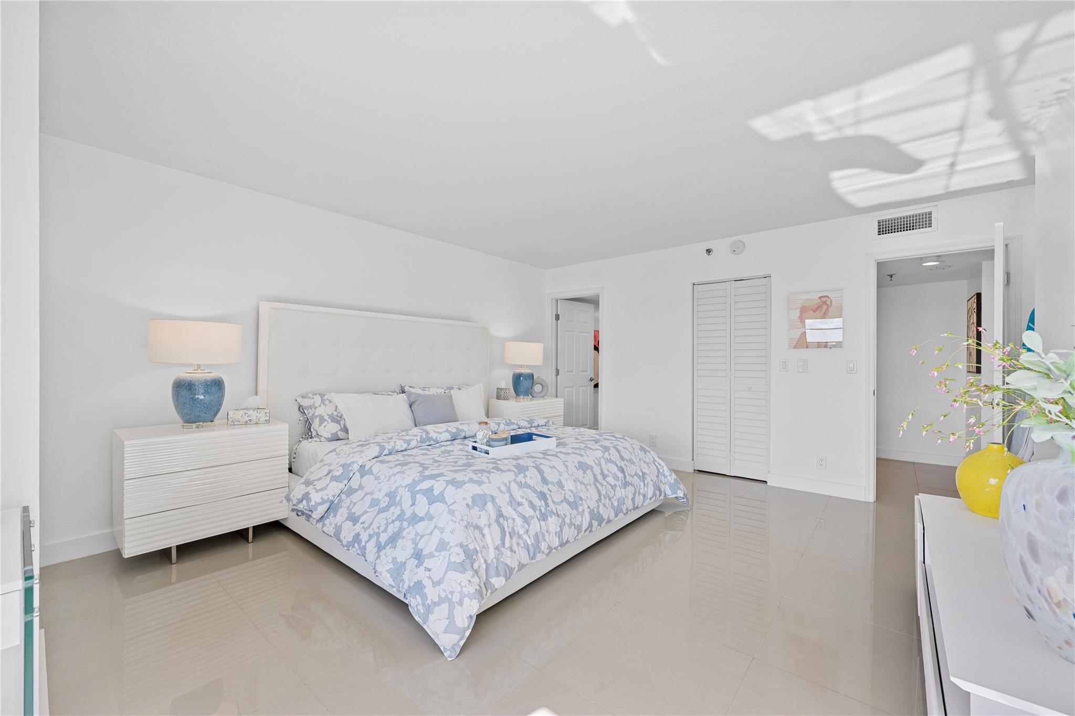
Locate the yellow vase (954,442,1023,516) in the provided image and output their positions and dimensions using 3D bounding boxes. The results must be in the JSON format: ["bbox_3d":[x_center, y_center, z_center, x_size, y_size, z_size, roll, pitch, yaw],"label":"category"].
[{"bbox_3d":[1.994,0.544,1.815,0.251,0.311,0.251,0,0,40],"label":"yellow vase"}]

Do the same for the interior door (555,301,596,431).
[{"bbox_3d":[0.554,0.204,6.081,0.757,2.036,0.038,1,0,-41],"label":"interior door"}]

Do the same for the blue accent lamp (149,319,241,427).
[{"bbox_3d":[-2.184,0.115,2.683,0.451,0.662,0.451,0,0,40],"label":"blue accent lamp"}]

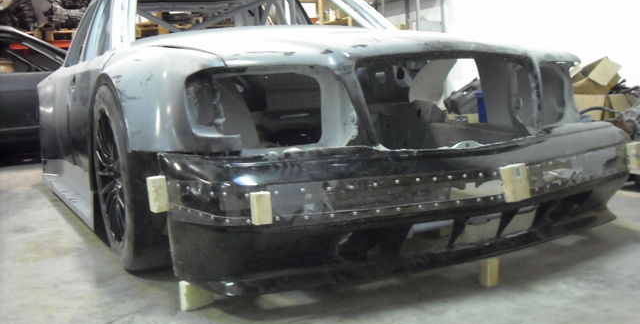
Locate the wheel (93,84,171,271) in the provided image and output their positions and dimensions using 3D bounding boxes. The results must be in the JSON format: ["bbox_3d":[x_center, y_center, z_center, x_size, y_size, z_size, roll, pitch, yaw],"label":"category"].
[{"bbox_3d":[-0.612,0.053,2.408,0.250,0.655,0.655,-4,5,-26],"label":"wheel"}]

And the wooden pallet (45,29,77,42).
[{"bbox_3d":[-3.300,-1.665,9.369,0.800,0.144,1.200,-3,5,-18],"label":"wooden pallet"}]

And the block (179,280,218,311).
[{"bbox_3d":[-0.351,0.370,1.947,0.032,0.078,0.125,1,5,31],"label":"block"}]

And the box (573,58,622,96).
[{"bbox_3d":[1.846,-0.572,4.550,0.320,0.250,0.270,-1,5,15],"label":"box"}]

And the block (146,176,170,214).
[{"bbox_3d":[-0.483,0.095,2.040,0.045,0.093,0.042,-7,5,-30],"label":"block"}]

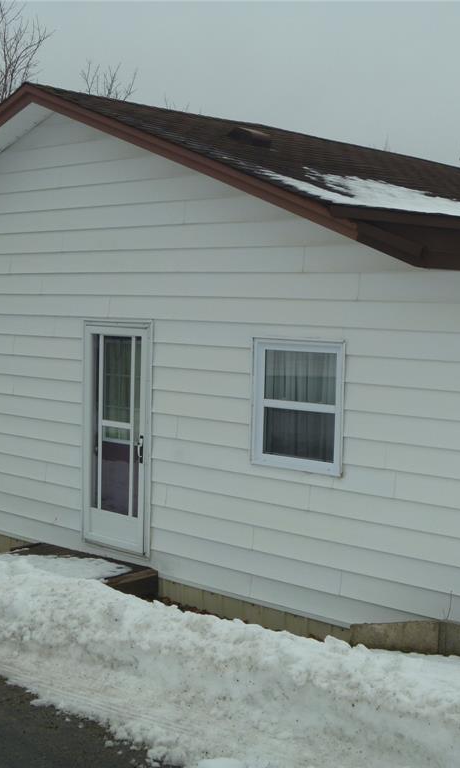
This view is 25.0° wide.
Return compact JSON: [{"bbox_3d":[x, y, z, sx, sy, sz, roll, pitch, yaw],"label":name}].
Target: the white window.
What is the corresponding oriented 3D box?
[{"bbox_3d":[0.520,0.166,8.044,0.896,1.008,0.090,5,6,42],"label":"white window"}]

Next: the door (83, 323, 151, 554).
[{"bbox_3d":[-1.042,0.474,9.453,0.905,2.080,0.090,5,6,42],"label":"door"}]

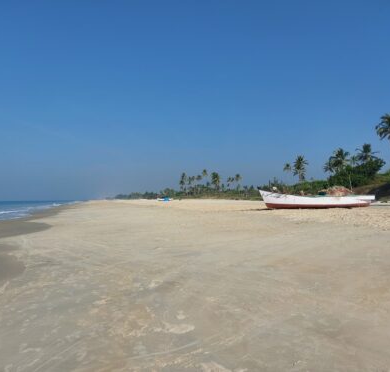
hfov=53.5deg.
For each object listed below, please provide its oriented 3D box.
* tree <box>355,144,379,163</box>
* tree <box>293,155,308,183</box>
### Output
[{"bbox_3d":[43.693,-6.206,98.000,6.079,9.119,6.079,0,-2,0],"label":"tree"},{"bbox_3d":[39.539,-5.622,145.000,5.247,12.368,5.247,0,-2,0],"label":"tree"}]

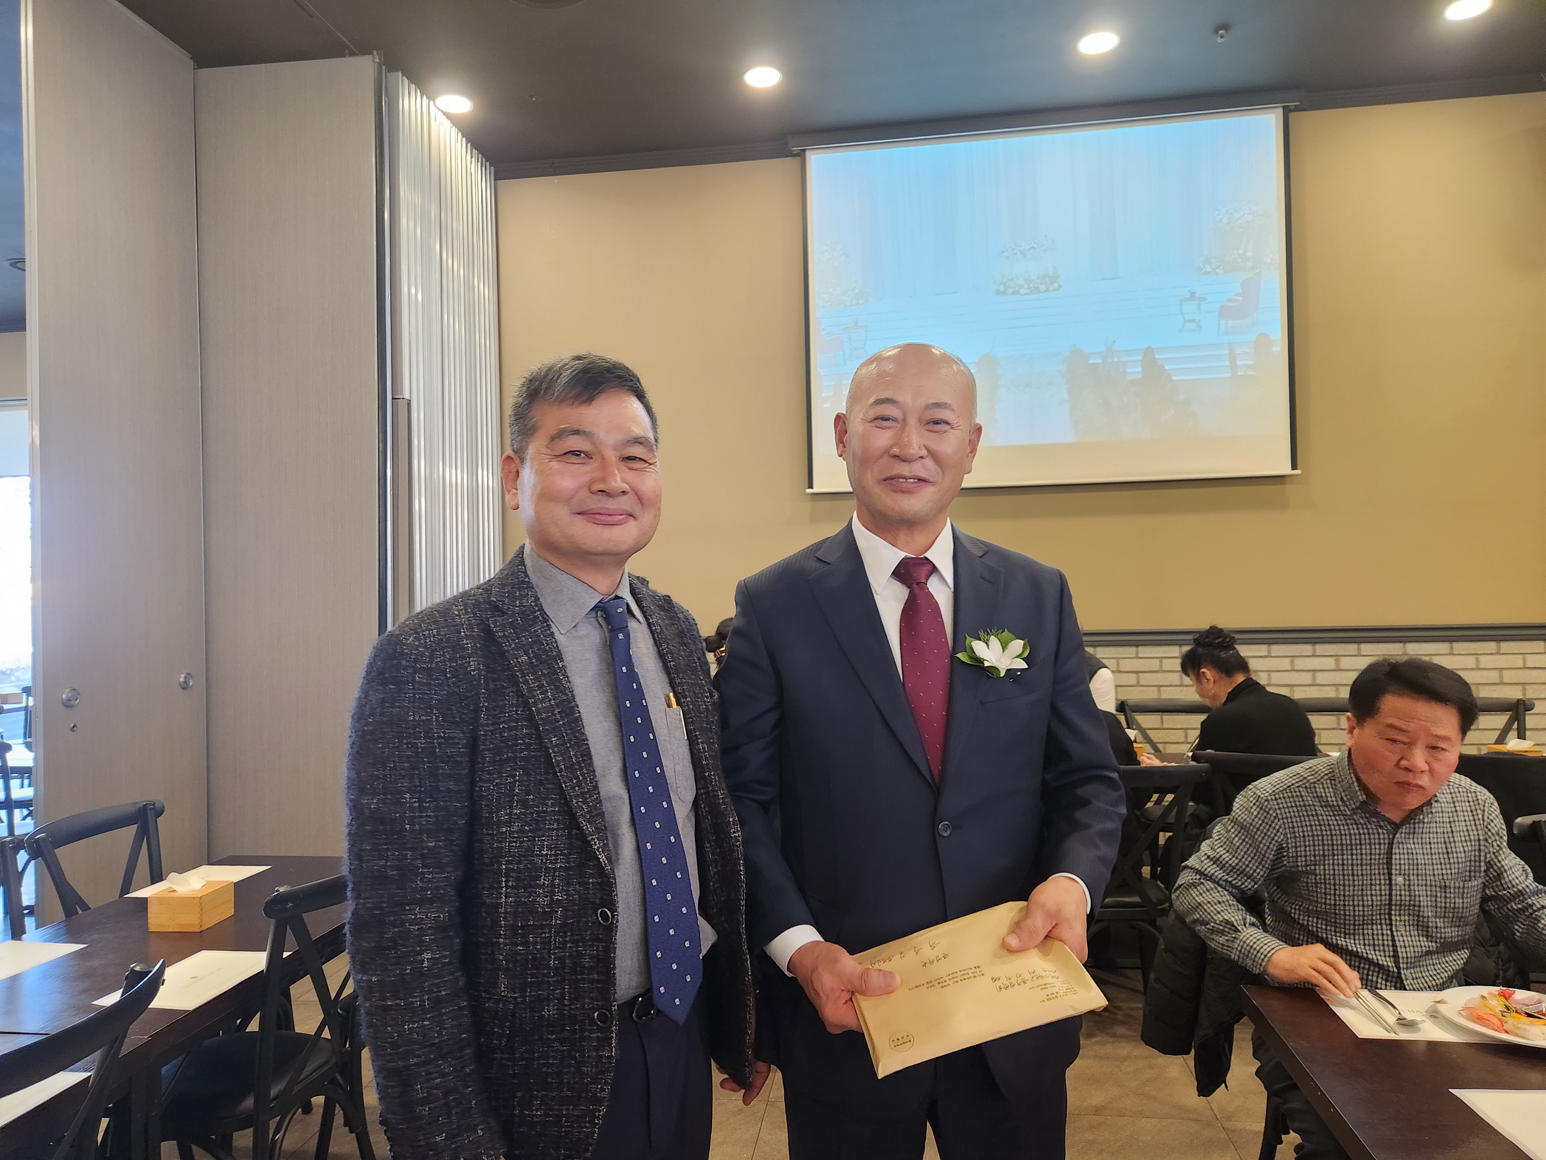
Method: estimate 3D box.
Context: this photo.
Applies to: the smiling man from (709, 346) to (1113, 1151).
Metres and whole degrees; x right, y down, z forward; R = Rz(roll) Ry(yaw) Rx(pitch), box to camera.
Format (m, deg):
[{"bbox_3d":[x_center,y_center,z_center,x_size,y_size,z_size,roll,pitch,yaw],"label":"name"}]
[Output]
[{"bbox_3d":[0.197,0.572,1.335,0.540,1.750,0.420,-1,0,0],"label":"smiling man"}]

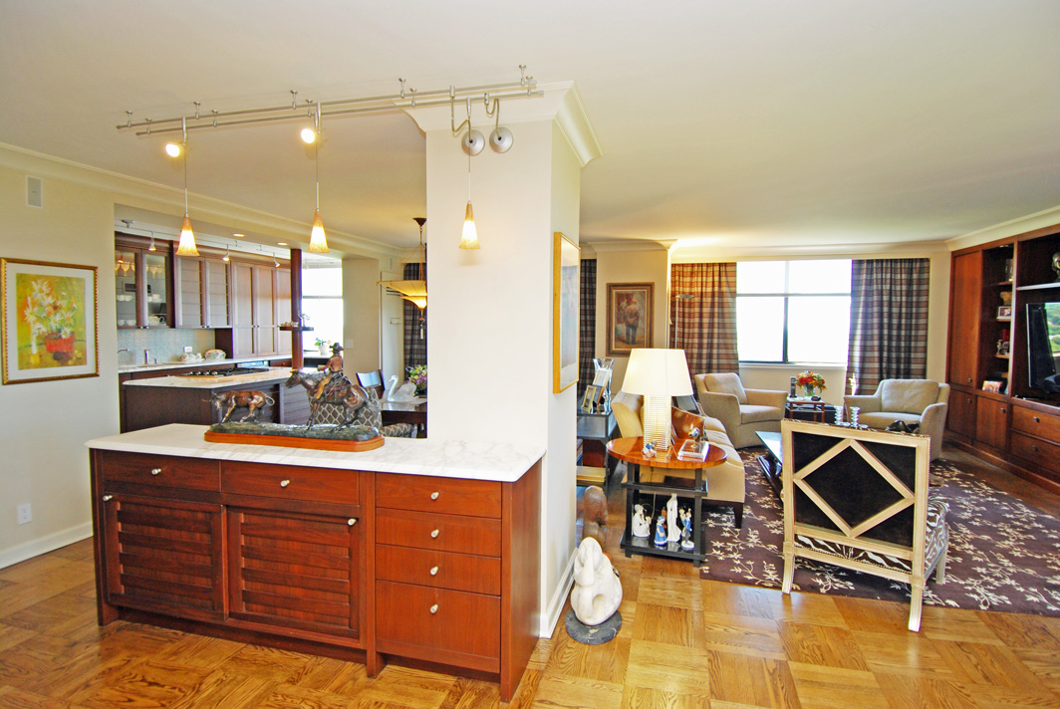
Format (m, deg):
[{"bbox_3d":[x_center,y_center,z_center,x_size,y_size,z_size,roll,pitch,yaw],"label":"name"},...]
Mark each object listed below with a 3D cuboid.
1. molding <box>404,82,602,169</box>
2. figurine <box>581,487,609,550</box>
[{"bbox_3d":[-0.091,-1.094,2.730,0.827,0.106,0.972,1,4,15],"label":"molding"},{"bbox_3d":[0.387,1.018,3.130,0.160,0.510,0.200,-2,4,-34],"label":"figurine"}]

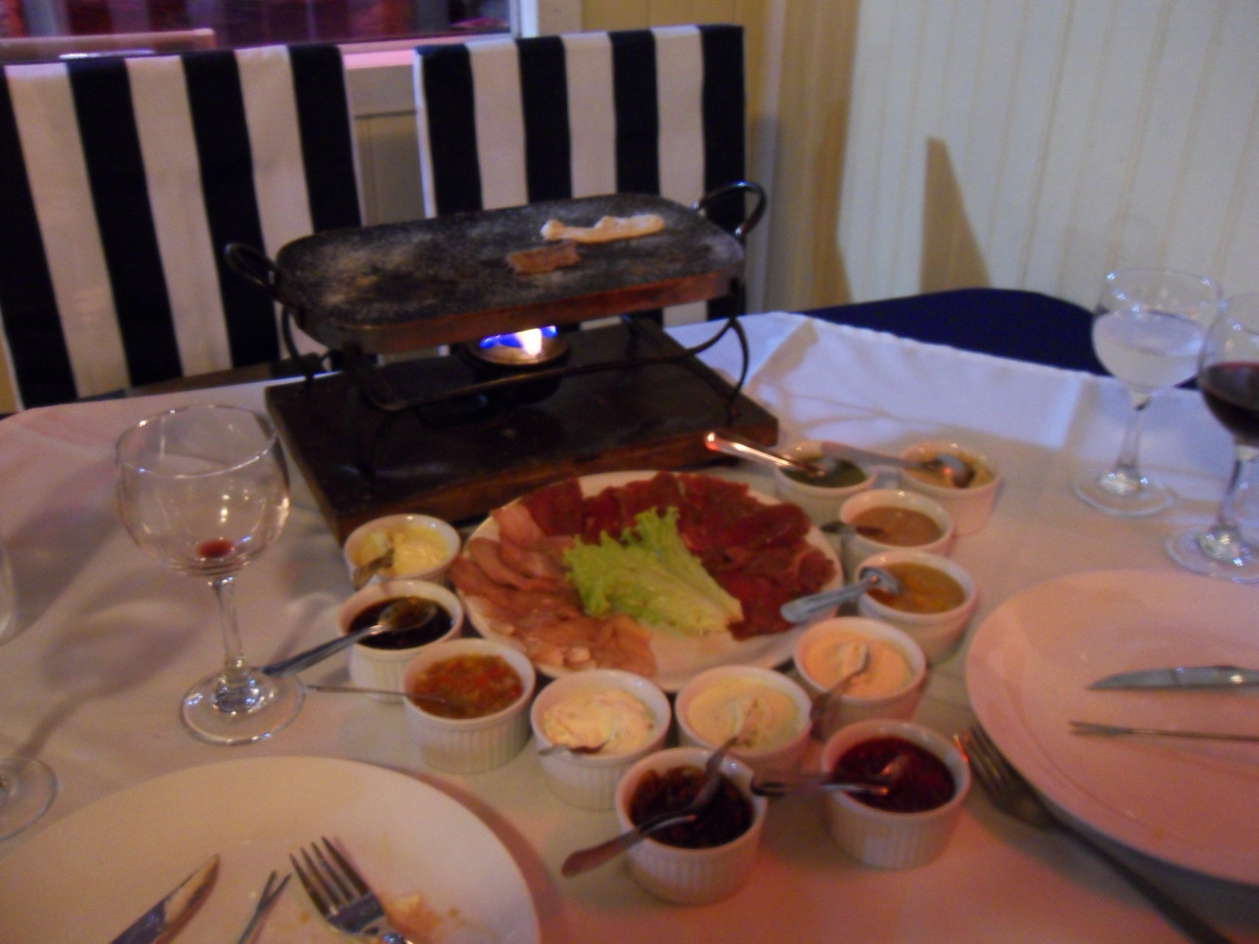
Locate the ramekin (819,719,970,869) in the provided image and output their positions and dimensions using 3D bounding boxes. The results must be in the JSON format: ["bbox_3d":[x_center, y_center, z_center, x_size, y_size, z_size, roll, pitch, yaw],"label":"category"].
[{"bbox_3d":[0.138,0.169,0.670,0.075,0.040,0.075,1,30,0],"label":"ramekin"}]

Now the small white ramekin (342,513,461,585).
[{"bbox_3d":[-0.139,0.061,0.793,0.070,0.038,0.070,1,29,0],"label":"small white ramekin"}]

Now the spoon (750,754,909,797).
[{"bbox_3d":[0.110,0.160,0.651,0.114,0.017,0.026,5,25,-28],"label":"spoon"}]

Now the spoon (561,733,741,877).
[{"bbox_3d":[0.016,0.172,0.625,0.026,0.017,0.130,28,26,38],"label":"spoon"}]

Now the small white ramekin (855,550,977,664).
[{"bbox_3d":[0.170,0.082,0.762,0.070,0.038,0.070,1,29,0],"label":"small white ramekin"}]

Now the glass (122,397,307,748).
[{"bbox_3d":[-0.213,0.058,0.665,0.086,0.168,0.086,1,29,0],"label":"glass"}]

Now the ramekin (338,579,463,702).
[{"bbox_3d":[-0.129,0.098,0.728,0.070,0.038,0.070,1,29,0],"label":"ramekin"}]

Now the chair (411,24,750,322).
[{"bbox_3d":[0.038,-0.051,1.642,0.445,0.910,0.530,-13,32,-22],"label":"chair"}]

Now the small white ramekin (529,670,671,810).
[{"bbox_3d":[-0.016,0.148,0.705,0.075,0.040,0.075,1,30,0],"label":"small white ramekin"}]

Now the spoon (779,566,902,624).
[{"bbox_3d":[0.123,0.073,0.734,0.027,0.019,0.122,27,22,38],"label":"spoon"}]

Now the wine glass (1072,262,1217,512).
[{"bbox_3d":[0.358,-0.053,0.885,0.082,0.159,0.082,1,29,0],"label":"wine glass"}]

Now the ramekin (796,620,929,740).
[{"bbox_3d":[0.125,0.116,0.700,0.070,0.038,0.070,1,29,0],"label":"ramekin"}]

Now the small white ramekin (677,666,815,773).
[{"bbox_3d":[0.058,0.138,0.660,0.070,0.038,0.070,1,29,0],"label":"small white ramekin"}]

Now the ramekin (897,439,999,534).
[{"bbox_3d":[0.235,0.013,0.944,0.075,0.040,0.075,1,30,0],"label":"ramekin"}]

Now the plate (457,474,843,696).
[{"bbox_3d":[0.015,0.071,0.856,0.254,0.024,0.254,0,30,0],"label":"plate"}]

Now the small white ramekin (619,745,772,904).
[{"bbox_3d":[0.031,0.180,0.649,0.075,0.040,0.075,1,30,0],"label":"small white ramekin"}]

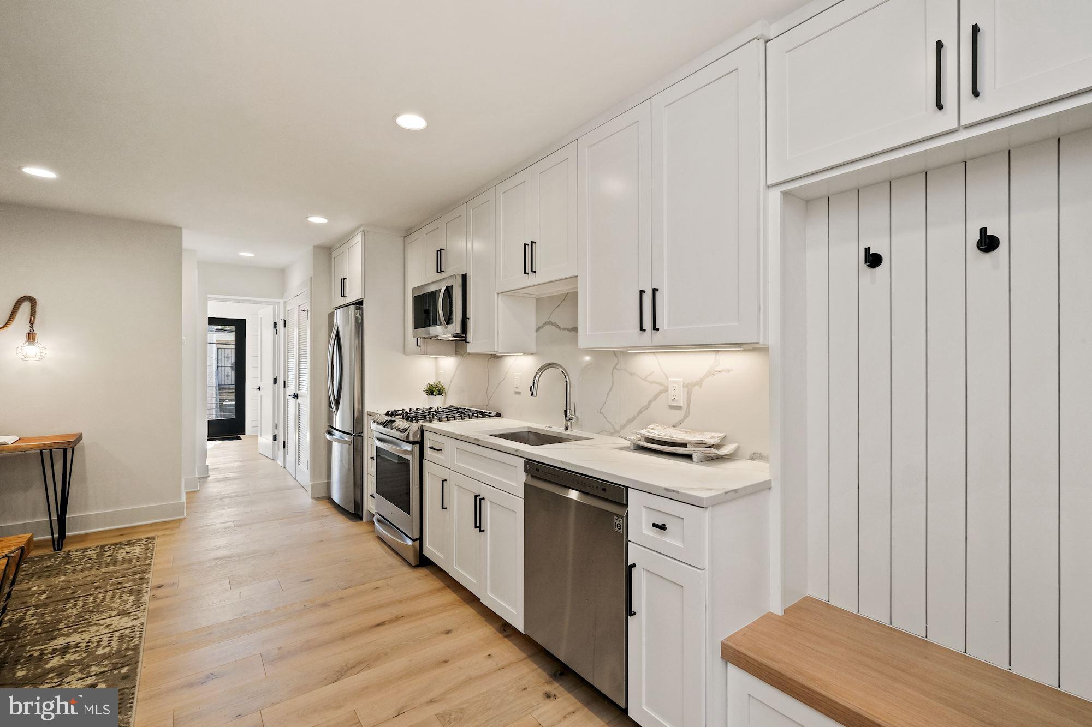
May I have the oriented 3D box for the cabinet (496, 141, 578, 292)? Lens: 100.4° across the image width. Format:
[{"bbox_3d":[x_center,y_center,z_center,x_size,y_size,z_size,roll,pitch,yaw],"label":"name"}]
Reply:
[{"bbox_3d":[0.040,-0.786,2.683,0.318,0.688,0.767,0,0,-39],"label":"cabinet"}]

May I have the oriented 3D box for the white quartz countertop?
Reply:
[{"bbox_3d":[0.083,0.411,2.338,0.640,0.032,2.033,0,0,-39],"label":"white quartz countertop"}]

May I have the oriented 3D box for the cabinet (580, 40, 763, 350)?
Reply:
[{"bbox_3d":[0.571,-0.602,2.021,0.318,1.056,0.924,0,0,-39],"label":"cabinet"}]

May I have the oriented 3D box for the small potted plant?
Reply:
[{"bbox_3d":[-0.977,0.275,3.996,0.184,0.245,0.184,0,0,-39],"label":"small potted plant"}]

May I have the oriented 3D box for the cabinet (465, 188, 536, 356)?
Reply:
[{"bbox_3d":[-0.297,-0.579,3.022,0.315,1.014,0.358,0,0,-39],"label":"cabinet"}]

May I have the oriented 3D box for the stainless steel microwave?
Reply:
[{"bbox_3d":[-0.709,-0.410,3.542,0.415,0.430,0.755,0,0,-39],"label":"stainless steel microwave"}]

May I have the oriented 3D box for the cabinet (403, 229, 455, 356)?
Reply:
[{"bbox_3d":[-1.020,-0.601,4.007,0.318,1.056,0.394,0,0,-39],"label":"cabinet"}]

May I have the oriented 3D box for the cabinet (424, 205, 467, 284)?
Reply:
[{"bbox_3d":[-0.638,-0.850,3.442,0.315,0.468,0.717,0,0,-39],"label":"cabinet"}]

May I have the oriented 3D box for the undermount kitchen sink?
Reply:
[{"bbox_3d":[-0.067,0.510,2.436,0.380,0.220,0.540,0,0,-39],"label":"undermount kitchen sink"}]

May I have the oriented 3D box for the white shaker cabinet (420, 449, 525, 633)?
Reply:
[{"bbox_3d":[-0.202,0.835,2.663,0.607,0.820,1.078,0,0,-39],"label":"white shaker cabinet"}]

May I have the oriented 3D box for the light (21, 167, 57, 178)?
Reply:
[{"bbox_3d":[-3.116,-1.165,2.796,0.160,0.020,0.160,0,0,-39],"label":"light"}]

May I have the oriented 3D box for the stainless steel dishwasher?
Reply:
[{"bbox_3d":[0.317,0.846,2.001,0.595,0.827,0.600,0,0,-39],"label":"stainless steel dishwasher"}]

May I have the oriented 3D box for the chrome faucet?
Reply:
[{"bbox_3d":[0.051,0.191,2.532,0.275,0.403,0.100,0,0,-39],"label":"chrome faucet"}]

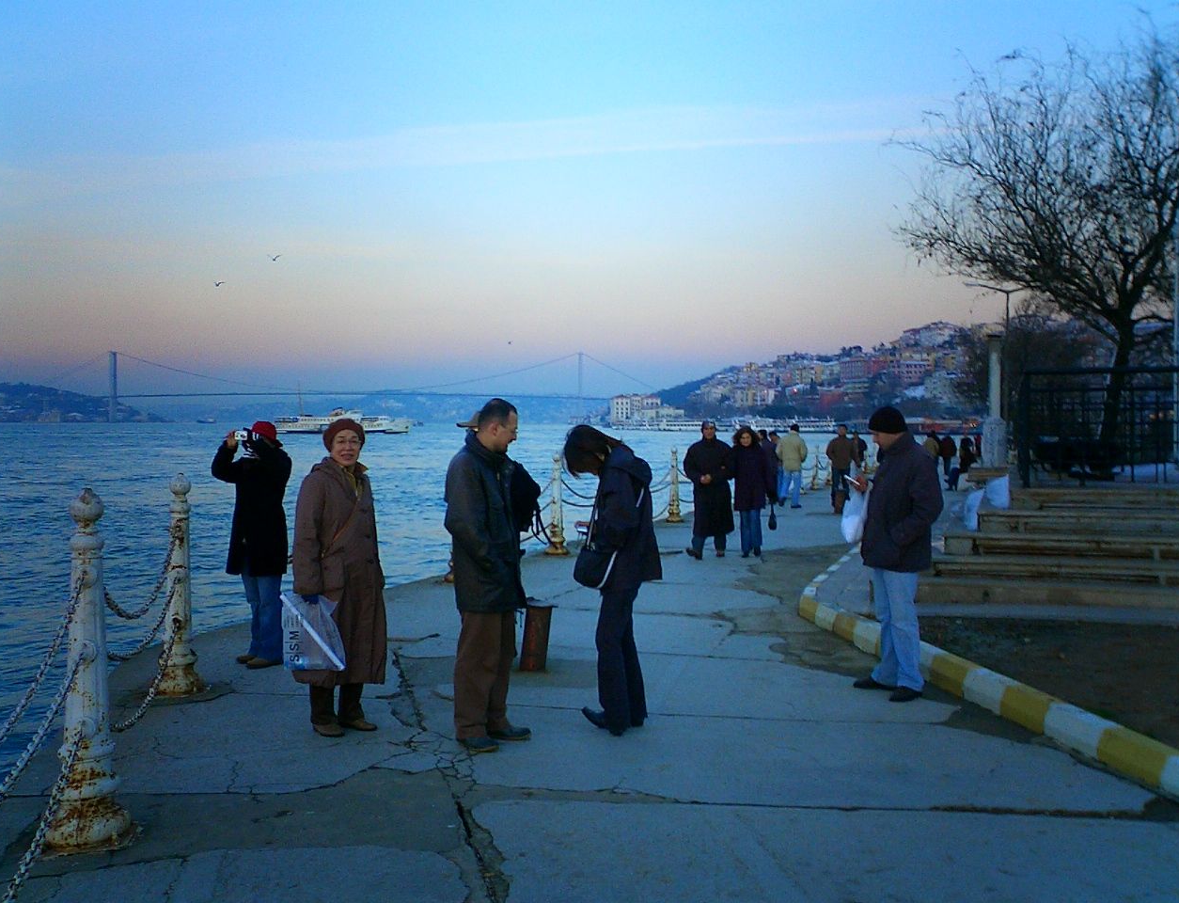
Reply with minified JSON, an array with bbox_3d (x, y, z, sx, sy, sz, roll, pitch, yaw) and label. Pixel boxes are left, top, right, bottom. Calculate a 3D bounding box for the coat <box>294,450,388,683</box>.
[{"bbox_3d":[-1.329,0.638,6.850,0.400,1.230,0.500,1,2,41],"label":"coat"}]

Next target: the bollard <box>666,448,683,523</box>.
[{"bbox_3d":[1.448,0.560,22.086,0.290,1.270,0.290,0,1,0],"label":"bollard"}]

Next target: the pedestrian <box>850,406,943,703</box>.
[{"bbox_3d":[1.856,0.619,7.800,0.530,1.740,0.530,0,1,-10],"label":"pedestrian"}]

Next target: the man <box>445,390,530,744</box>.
[{"bbox_3d":[-0.512,0.605,6.481,0.420,1.740,0.540,1,1,18],"label":"man"}]

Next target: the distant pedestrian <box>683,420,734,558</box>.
[{"bbox_3d":[1.532,0.482,16.500,0.640,1.730,0.420,0,1,10],"label":"distant pedestrian"}]

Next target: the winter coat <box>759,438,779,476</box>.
[{"bbox_3d":[4.061,0.164,28.990,0.380,0.880,0.480,0,1,-18],"label":"winter coat"}]

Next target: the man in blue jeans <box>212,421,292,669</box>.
[{"bbox_3d":[-2.288,0.613,8.702,0.480,1.630,0.520,-1,2,-43],"label":"man in blue jeans"}]

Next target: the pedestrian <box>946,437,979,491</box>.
[{"bbox_3d":[9.442,0.309,32.500,0.780,1.320,0.500,0,1,-12],"label":"pedestrian"}]

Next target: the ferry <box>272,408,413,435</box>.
[{"bbox_3d":[-99.936,-12.524,519.888,55.000,10.000,10.500,0,1,3],"label":"ferry"}]

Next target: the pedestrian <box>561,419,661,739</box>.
[{"bbox_3d":[0.127,0.665,6.882,0.500,1.610,0.480,0,1,10],"label":"pedestrian"}]

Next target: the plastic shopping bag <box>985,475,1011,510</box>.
[{"bbox_3d":[7.622,0.763,24.000,0.470,0.650,0.380,0,1,0],"label":"plastic shopping bag"}]

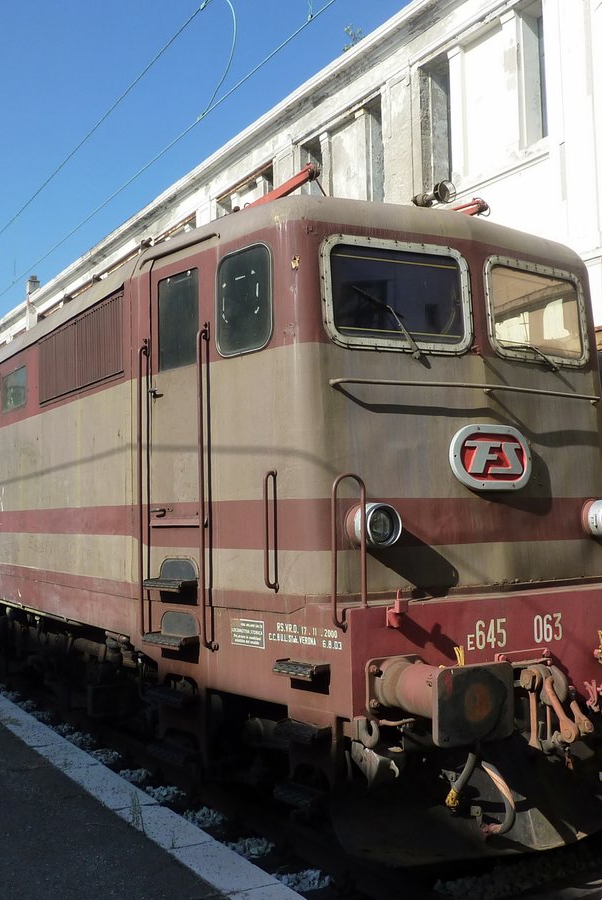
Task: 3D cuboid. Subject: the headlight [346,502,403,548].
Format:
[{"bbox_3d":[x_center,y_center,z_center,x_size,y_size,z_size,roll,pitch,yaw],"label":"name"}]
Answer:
[{"bbox_3d":[0.342,0.373,4.319,0.225,0.225,0.230,1,-5,-32],"label":"headlight"}]

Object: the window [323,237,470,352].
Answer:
[{"bbox_3d":[0.550,-0.829,4.724,0.950,0.600,0.060,1,-5,-28],"label":"window"}]

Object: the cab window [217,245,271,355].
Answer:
[{"bbox_3d":[-0.324,-0.827,4.839,0.060,0.570,0.520,2,-5,-42],"label":"cab window"}]

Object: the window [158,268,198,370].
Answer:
[{"bbox_3d":[-0.749,-0.788,5.309,0.060,0.585,0.430,2,-5,-42],"label":"window"}]

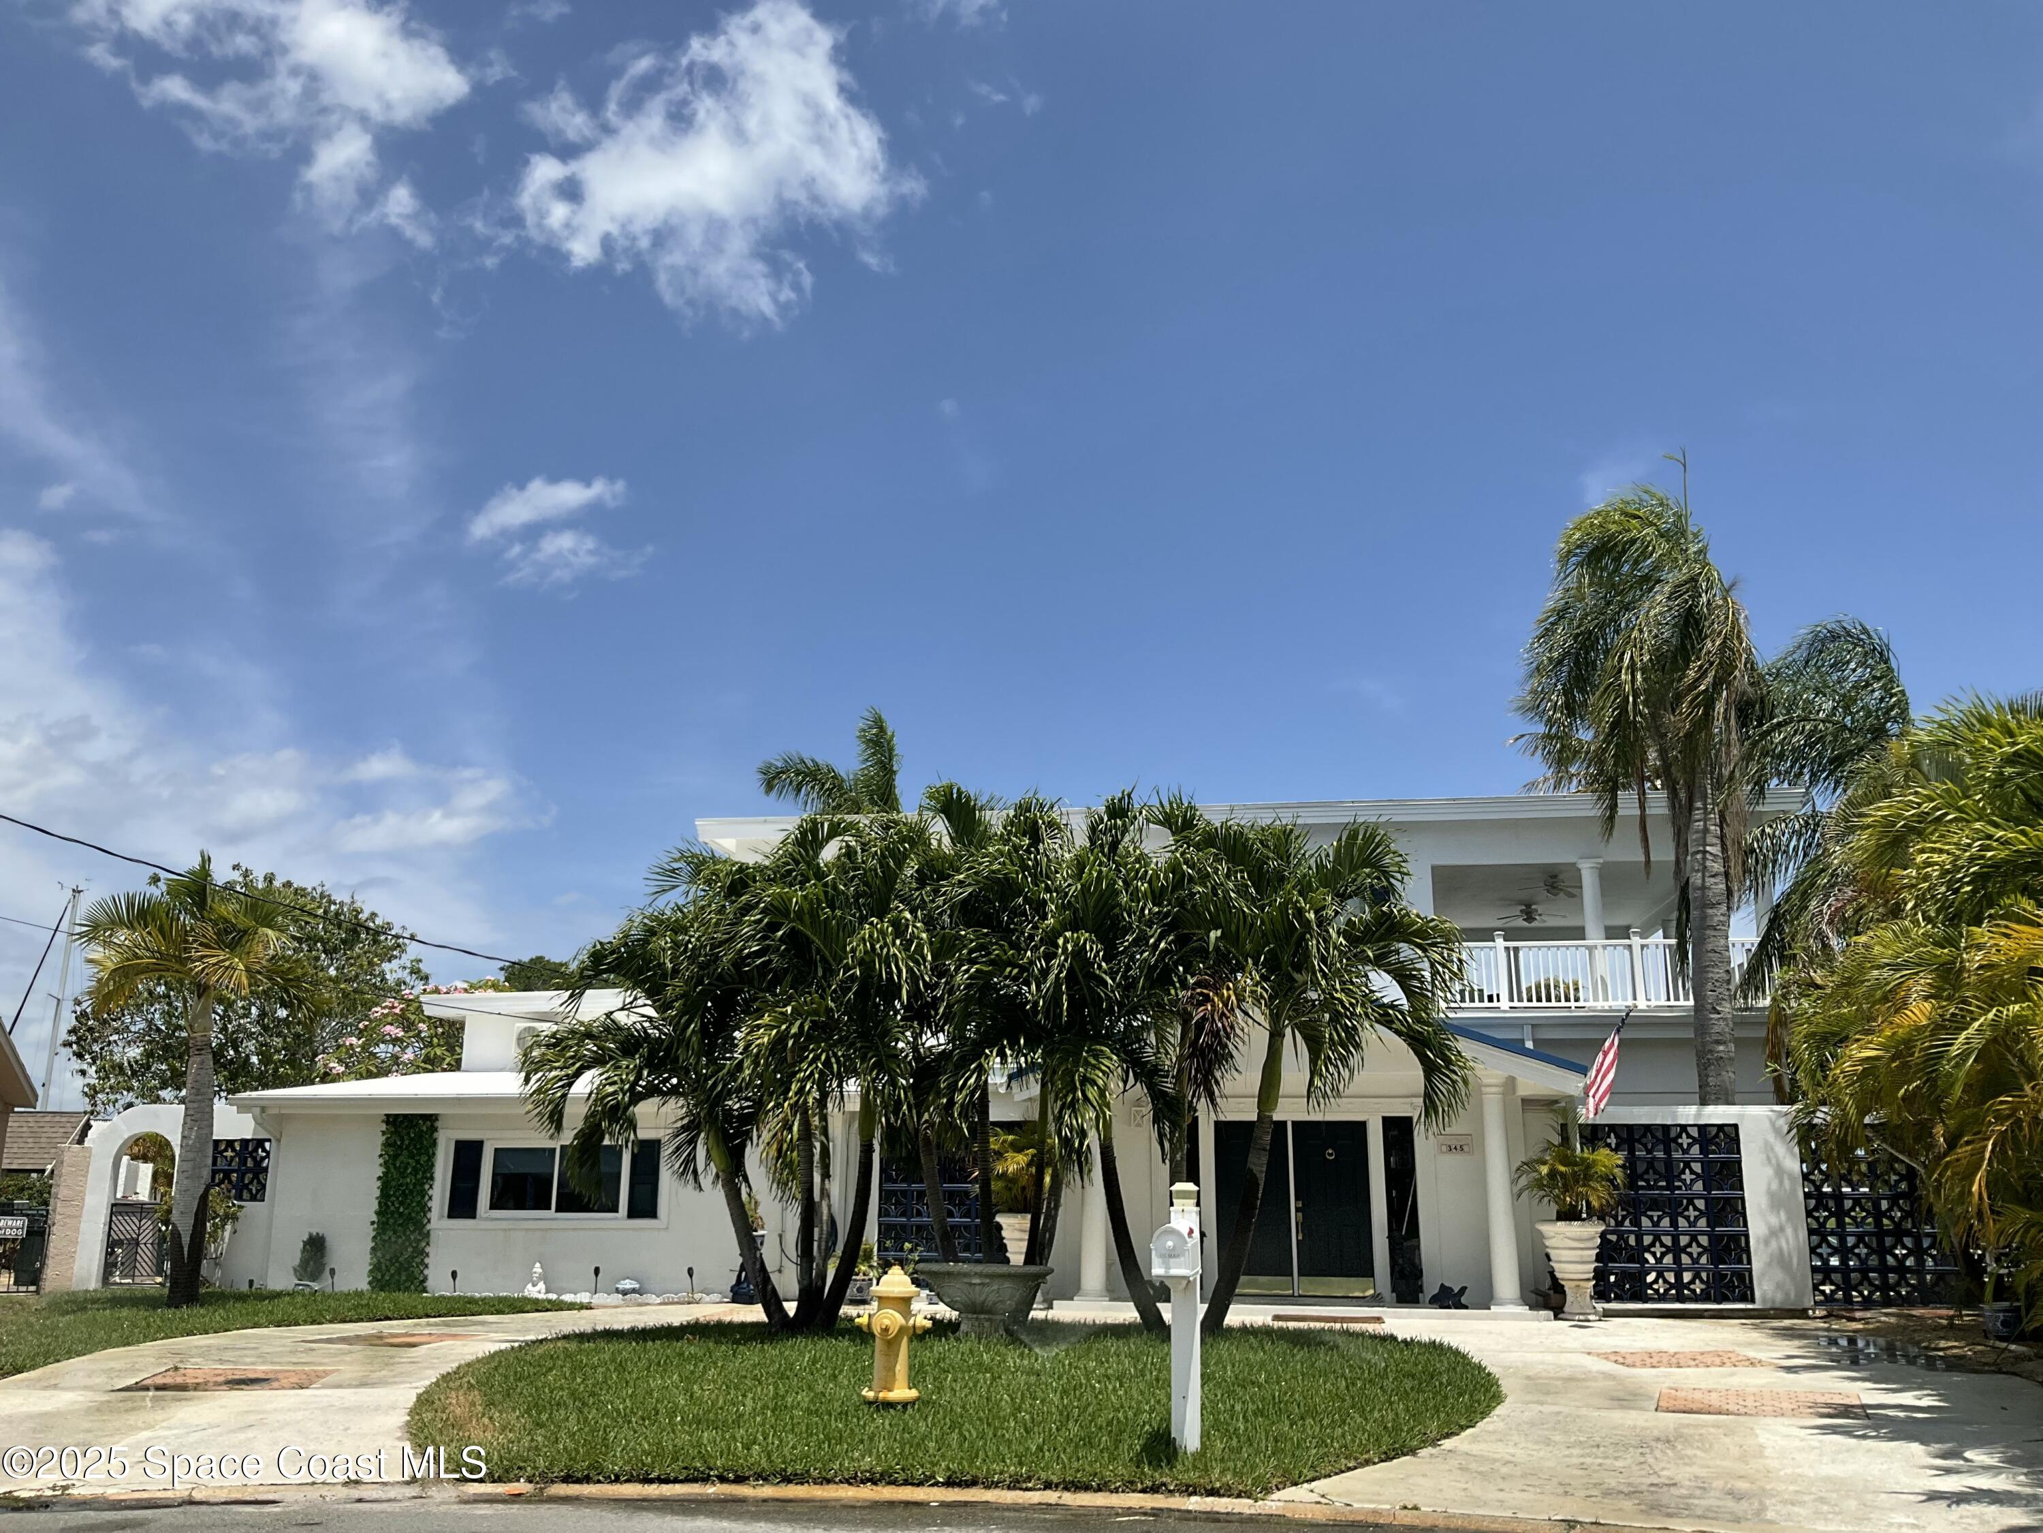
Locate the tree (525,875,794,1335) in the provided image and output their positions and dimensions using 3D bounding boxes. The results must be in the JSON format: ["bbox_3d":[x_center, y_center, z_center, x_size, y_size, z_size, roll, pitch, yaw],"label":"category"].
[{"bbox_3d":[-3.465,3.130,16.250,2.598,4.183,2.468,0,-14,0],"label":"tree"}]

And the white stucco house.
[{"bbox_3d":[0.138,4.484,25.805,21.000,6.600,11.300,-2,-14,8],"label":"white stucco house"}]

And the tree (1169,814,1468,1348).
[{"bbox_3d":[2.802,2.829,16.230,2.966,4.884,2.669,0,-14,0],"label":"tree"}]

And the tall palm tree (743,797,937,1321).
[{"bbox_3d":[-1.776,2.808,16.440,2.207,4.860,2.207,0,-14,0],"label":"tall palm tree"}]

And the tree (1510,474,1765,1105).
[{"bbox_3d":[8.196,1.328,22.198,3.435,10.924,3.435,0,-14,0],"label":"tree"}]

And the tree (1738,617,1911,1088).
[{"bbox_3d":[11.080,2.399,23.087,2.886,9.316,2.886,0,-14,0],"label":"tree"}]

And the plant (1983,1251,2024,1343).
[{"bbox_3d":[9.447,5.091,16.428,0.419,0.850,0.419,0,-14,0],"label":"plant"}]

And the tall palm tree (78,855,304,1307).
[{"bbox_3d":[-10.337,3.791,21.125,2.800,5.493,2.800,0,-14,0],"label":"tall palm tree"}]

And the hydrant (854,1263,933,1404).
[{"bbox_3d":[-0.792,3.499,10.581,0.470,0.810,0.380,-2,-15,10],"label":"hydrant"}]

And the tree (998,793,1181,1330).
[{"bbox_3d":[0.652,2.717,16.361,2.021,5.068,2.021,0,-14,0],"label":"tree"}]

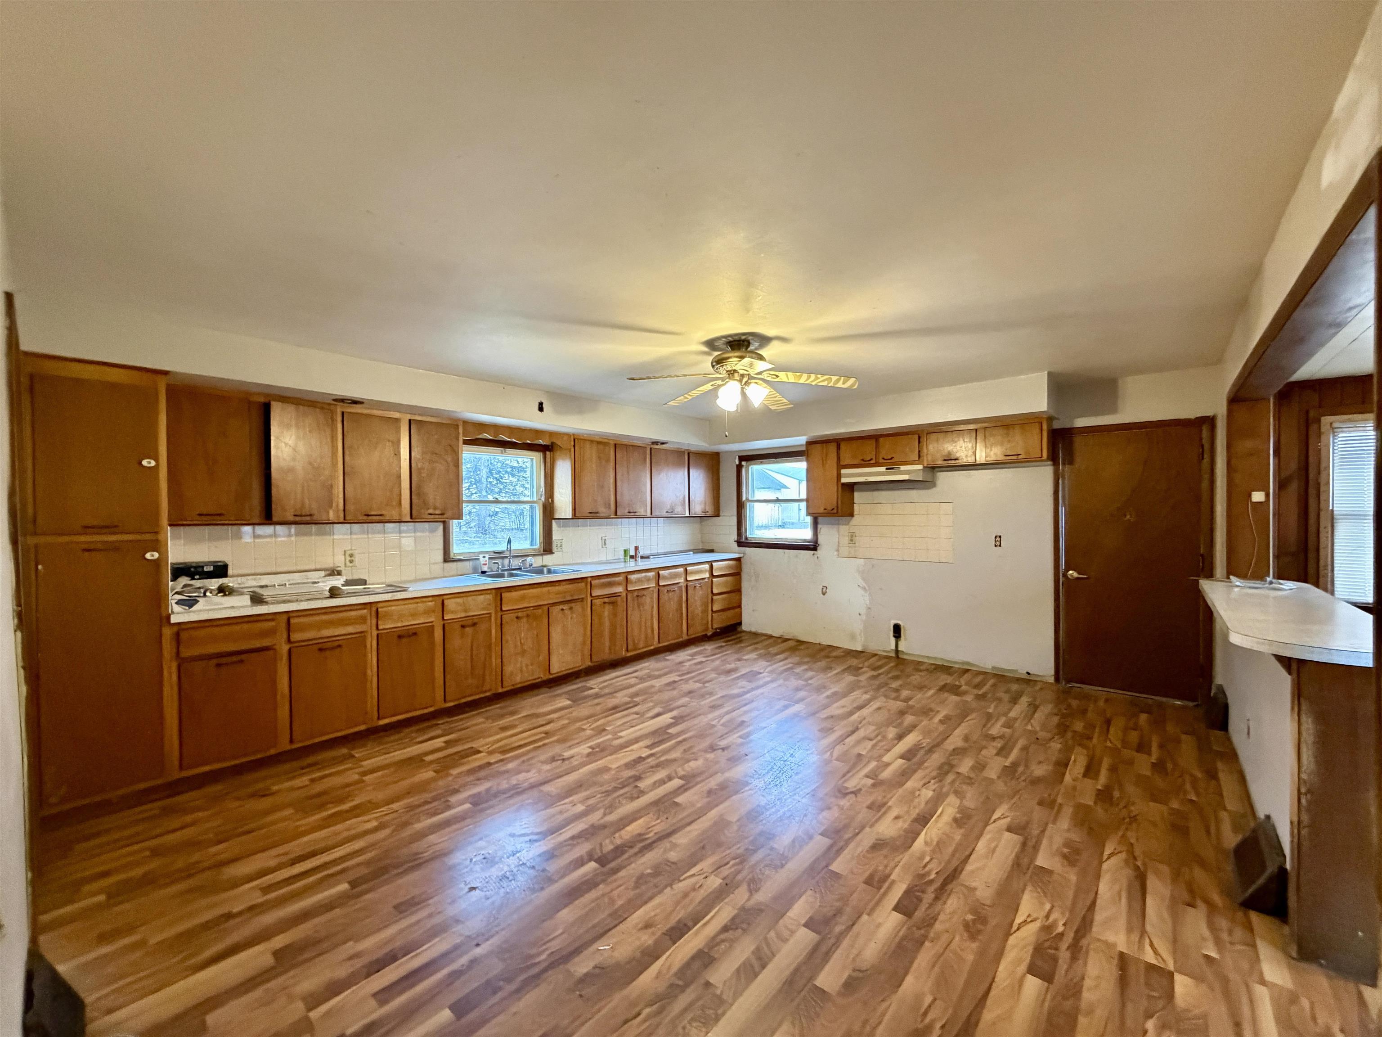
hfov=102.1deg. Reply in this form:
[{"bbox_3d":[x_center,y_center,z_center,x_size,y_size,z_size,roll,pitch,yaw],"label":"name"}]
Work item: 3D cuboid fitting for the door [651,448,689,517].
[{"bbox_3d":[-0.247,-0.393,6.200,0.030,0.738,0.576,0,1,41],"label":"door"}]

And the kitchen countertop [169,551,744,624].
[{"bbox_3d":[-1.201,0.470,4.799,0.641,0.048,4.895,0,1,40],"label":"kitchen countertop"}]

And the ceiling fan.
[{"bbox_3d":[0.289,-0.869,3.340,1.300,0.410,1.300,0,1,40],"label":"ceiling fan"}]

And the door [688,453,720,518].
[{"bbox_3d":[0.140,-0.402,6.647,0.030,0.745,0.517,0,1,41],"label":"door"}]

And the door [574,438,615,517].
[{"bbox_3d":[-0.936,-0.382,5.403,0.030,0.735,0.492,0,1,41],"label":"door"}]

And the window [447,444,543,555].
[{"bbox_3d":[-1.630,-0.151,4.793,0.100,0.965,0.980,0,1,40],"label":"window"}]

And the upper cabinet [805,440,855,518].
[{"bbox_3d":[1.405,-0.393,5.615,0.350,0.745,0.333,0,1,40],"label":"upper cabinet"}]

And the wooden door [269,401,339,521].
[{"bbox_3d":[-2.483,-0.356,3.565,0.030,0.742,0.369,0,1,31],"label":"wooden door"}]

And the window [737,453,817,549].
[{"bbox_3d":[0.934,-0.197,6.229,1.040,1.060,0.100,0,1,40],"label":"window"}]

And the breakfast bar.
[{"bbox_3d":[2.615,0.859,2.481,0.460,0.970,2.260,0,1,40],"label":"breakfast bar"}]

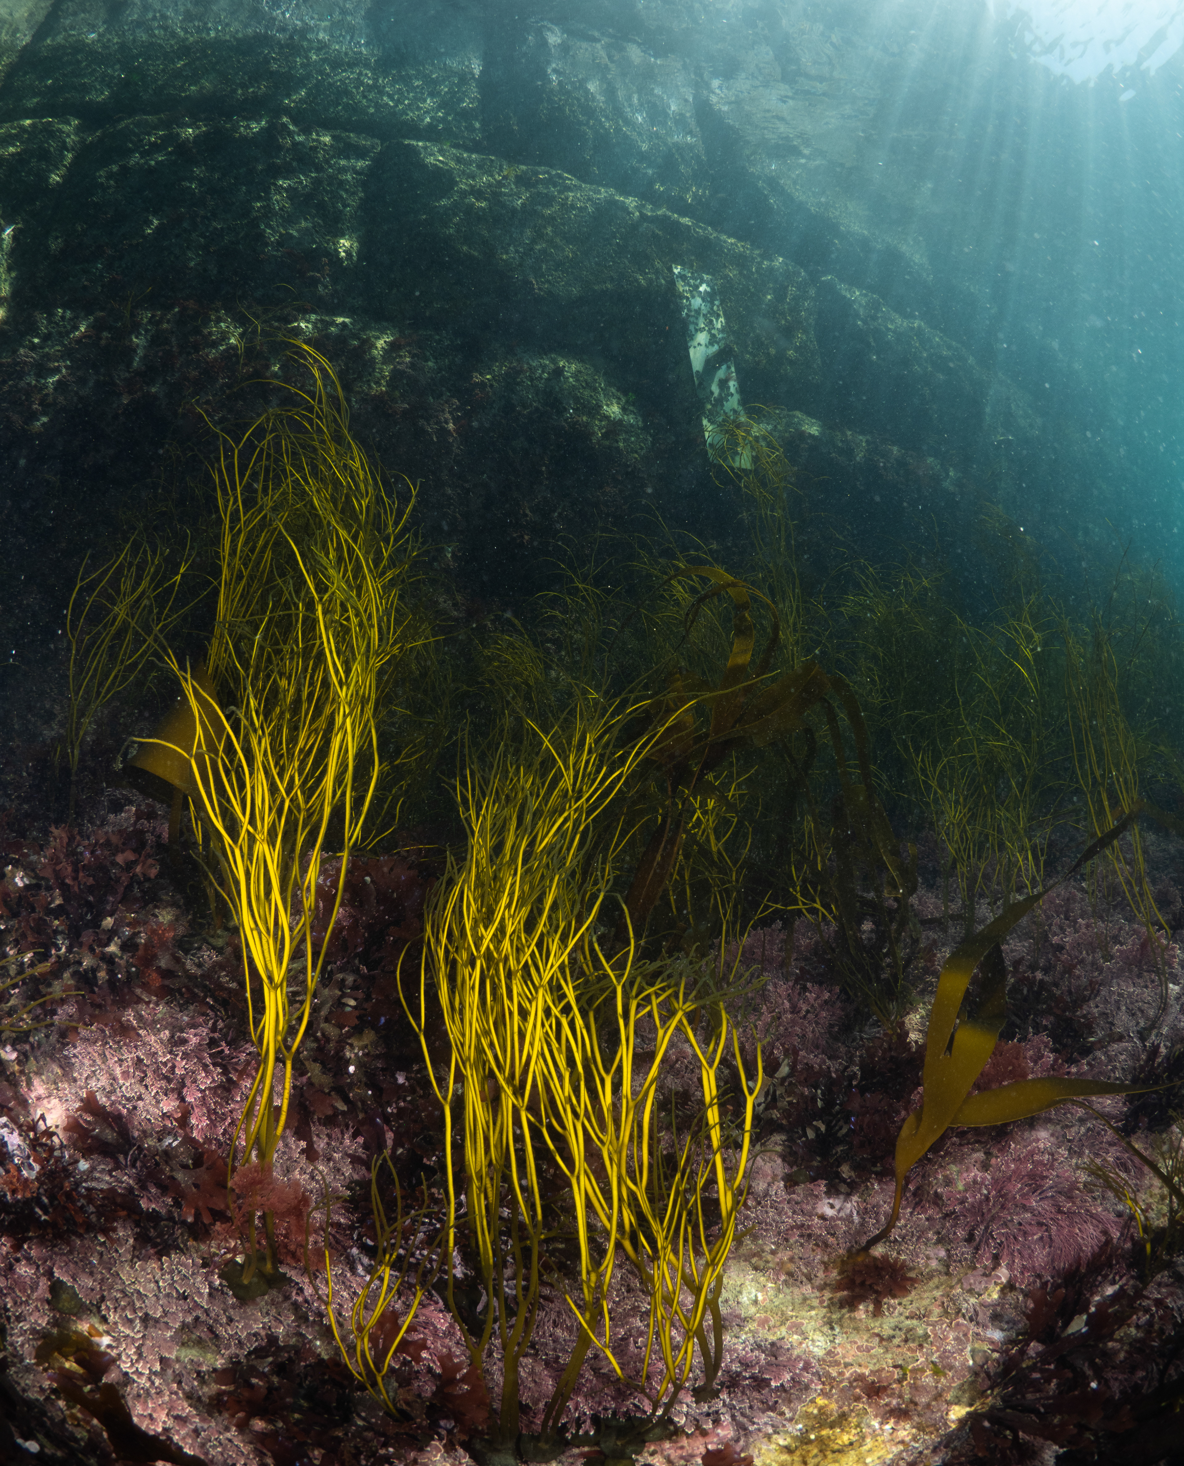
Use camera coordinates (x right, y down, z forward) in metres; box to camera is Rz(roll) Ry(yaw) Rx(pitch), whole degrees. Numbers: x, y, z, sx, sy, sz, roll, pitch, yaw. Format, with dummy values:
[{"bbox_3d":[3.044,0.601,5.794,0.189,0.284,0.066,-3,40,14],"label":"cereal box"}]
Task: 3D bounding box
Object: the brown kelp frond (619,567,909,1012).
[{"bbox_3d":[0.297,0.090,1.250,0.470,0.720,0.400,0,-3,0],"label":"brown kelp frond"}]

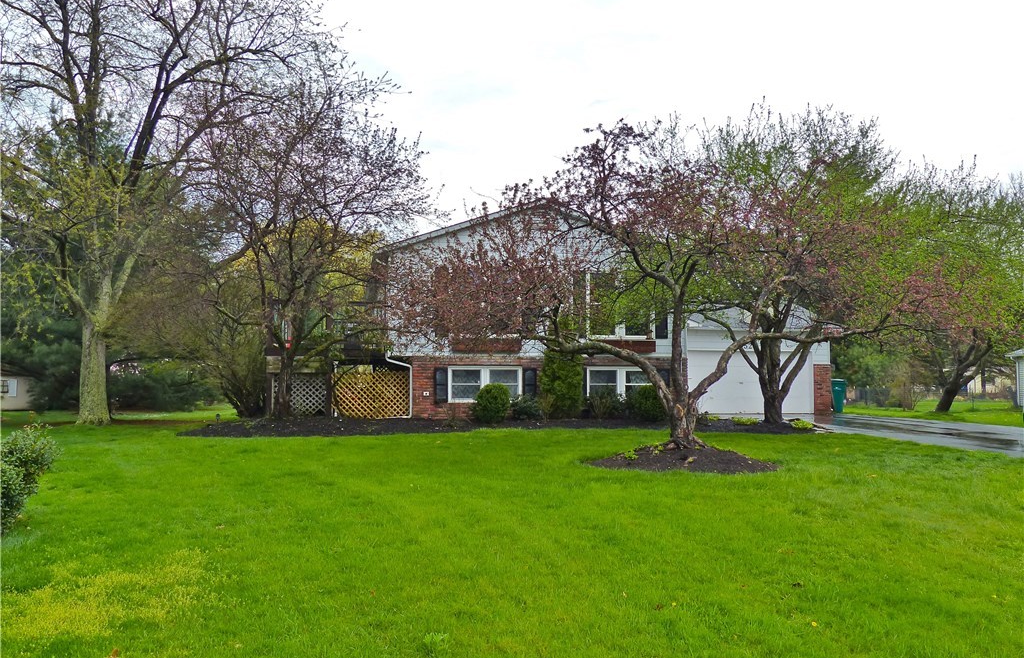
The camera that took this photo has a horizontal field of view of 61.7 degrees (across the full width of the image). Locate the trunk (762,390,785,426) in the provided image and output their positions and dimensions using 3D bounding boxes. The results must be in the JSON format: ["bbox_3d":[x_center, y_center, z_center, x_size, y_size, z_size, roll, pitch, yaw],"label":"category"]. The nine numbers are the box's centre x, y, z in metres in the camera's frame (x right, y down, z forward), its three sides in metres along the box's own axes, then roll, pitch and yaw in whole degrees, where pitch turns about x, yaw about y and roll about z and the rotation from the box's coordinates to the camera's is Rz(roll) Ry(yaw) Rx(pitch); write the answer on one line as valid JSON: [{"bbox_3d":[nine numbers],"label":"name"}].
[{"bbox_3d":[6.963,2.073,22.800,0.550,0.930,0.520,0,-3,-8],"label":"trunk"}]

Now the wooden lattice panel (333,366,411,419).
[{"bbox_3d":[-3.628,1.672,22.150,1.920,1.280,0.080,0,-3,-8],"label":"wooden lattice panel"}]

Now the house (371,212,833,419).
[{"bbox_3d":[3.336,-0.131,29.212,15.648,5.838,13.000,0,-3,-8],"label":"house"}]

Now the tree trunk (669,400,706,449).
[{"bbox_3d":[2.897,1.572,14.200,0.620,0.820,0.550,0,-3,-8],"label":"tree trunk"}]

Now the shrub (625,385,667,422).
[{"bbox_3d":[3.493,1.934,22.200,1.050,0.940,1.000,0,-3,-8],"label":"shrub"}]

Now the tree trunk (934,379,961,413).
[{"bbox_3d":[14.823,2.289,29.200,0.820,1.120,0.600,0,-3,-8],"label":"tree trunk"}]

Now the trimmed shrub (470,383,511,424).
[{"bbox_3d":[-0.529,1.876,21.600,0.980,0.980,0.950,0,-3,-8],"label":"trimmed shrub"}]

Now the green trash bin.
[{"bbox_3d":[11.244,2.338,29.500,0.620,1.150,0.720,0,-3,-8],"label":"green trash bin"}]

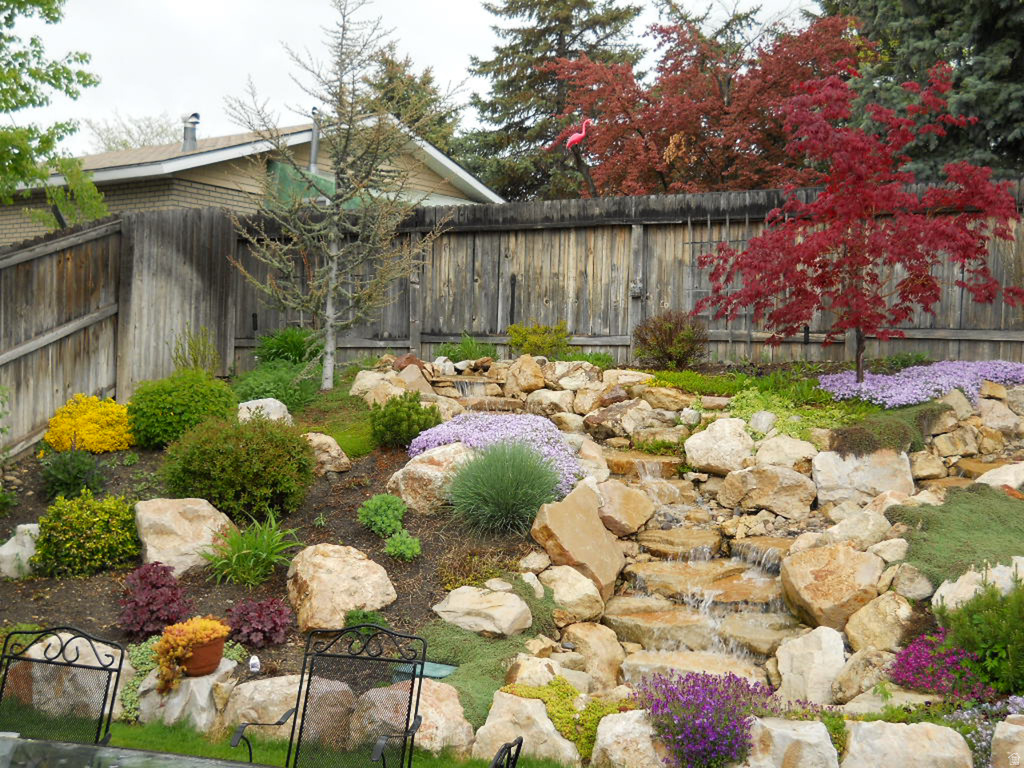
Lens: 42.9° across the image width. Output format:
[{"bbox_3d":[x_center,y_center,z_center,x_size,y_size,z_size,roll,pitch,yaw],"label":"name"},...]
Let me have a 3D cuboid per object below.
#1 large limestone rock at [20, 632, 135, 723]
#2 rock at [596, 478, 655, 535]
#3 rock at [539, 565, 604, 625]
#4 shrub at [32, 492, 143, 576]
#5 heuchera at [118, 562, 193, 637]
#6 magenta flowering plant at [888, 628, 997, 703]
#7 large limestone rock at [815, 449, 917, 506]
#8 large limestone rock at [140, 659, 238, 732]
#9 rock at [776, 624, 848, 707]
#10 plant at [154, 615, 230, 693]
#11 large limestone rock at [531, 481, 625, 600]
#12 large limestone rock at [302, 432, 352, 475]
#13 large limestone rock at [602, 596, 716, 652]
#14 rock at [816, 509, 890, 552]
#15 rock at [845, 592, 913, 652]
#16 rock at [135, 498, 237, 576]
[{"bbox_3d":[-2.470,1.663,7.400,0.630,0.460,0.480,2,-1,-18],"label":"large limestone rock"},{"bbox_3d":[0.798,0.861,9.150,0.391,0.363,0.360,2,1,5],"label":"rock"},{"bbox_3d":[0.352,1.251,7.700,0.375,0.338,0.350,2,1,3],"label":"rock"},{"bbox_3d":[-3.087,1.082,9.435,0.758,0.617,0.734,1,2,-18],"label":"shrub"},{"bbox_3d":[-2.136,1.297,7.800,0.426,0.420,0.420,1,1,-15],"label":"heuchera"},{"bbox_3d":[2.359,1.539,7.140,0.552,0.331,0.490,2,2,19],"label":"magenta flowering plant"},{"bbox_3d":[2.674,0.719,9.900,0.770,0.440,0.500,1,-1,15],"label":"large limestone rock"},{"bbox_3d":[-1.814,1.753,7.300,0.540,0.370,0.470,2,-1,-14],"label":"large limestone rock"},{"bbox_3d":[1.605,1.514,7.000,0.372,0.390,0.320,2,1,13],"label":"rock"},{"bbox_3d":[-1.785,1.501,7.250,0.400,0.410,0.350,2,-1,-13],"label":"plant"},{"bbox_3d":[0.444,1.055,8.823,0.616,0.766,0.510,2,1,3],"label":"large limestone rock"},{"bbox_3d":[-1.546,0.579,10.850,0.470,0.360,0.400,2,-1,-8],"label":"large limestone rock"},{"bbox_3d":[0.856,1.395,7.550,0.628,0.220,0.500,2,1,11],"label":"large limestone rock"},{"bbox_3d":[2.302,0.998,8.750,0.465,0.270,0.400,2,1,15],"label":"rock"},{"bbox_3d":[2.132,1.389,7.550,0.390,0.331,0.360,2,1,16],"label":"rock"},{"bbox_3d":[-2.220,1.044,8.850,0.690,0.500,0.500,2,-1,-14],"label":"rock"}]

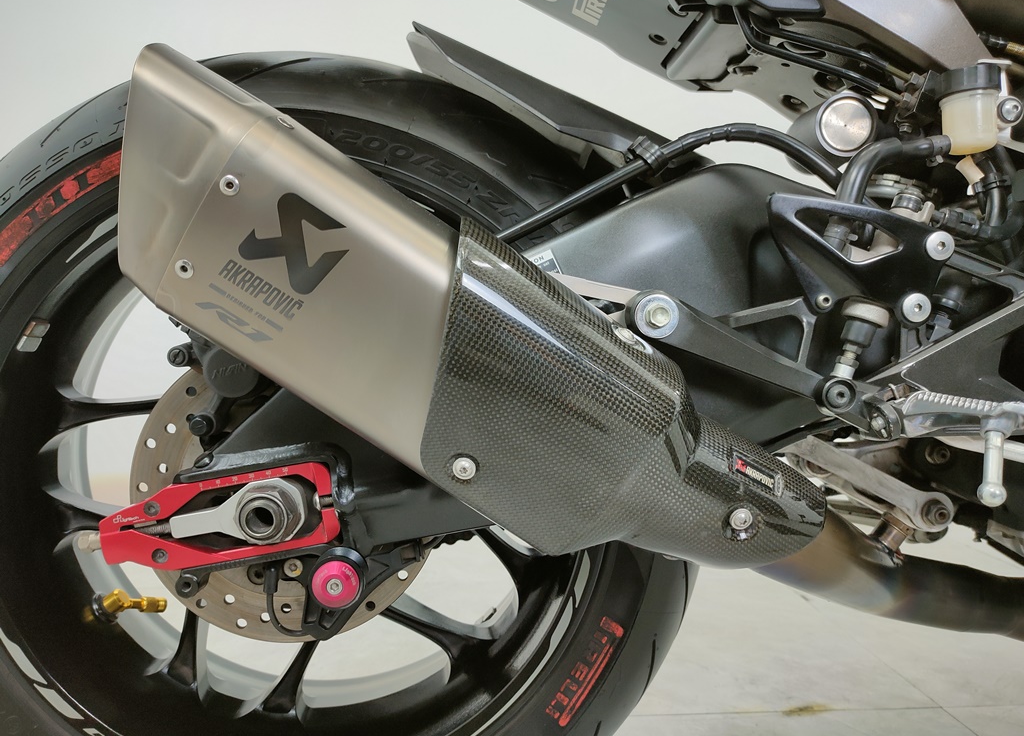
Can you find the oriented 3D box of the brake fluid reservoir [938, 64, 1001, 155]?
[{"bbox_3d":[0.338,-0.191,0.700,0.041,0.058,0.041,-2,3,-4],"label":"brake fluid reservoir"}]

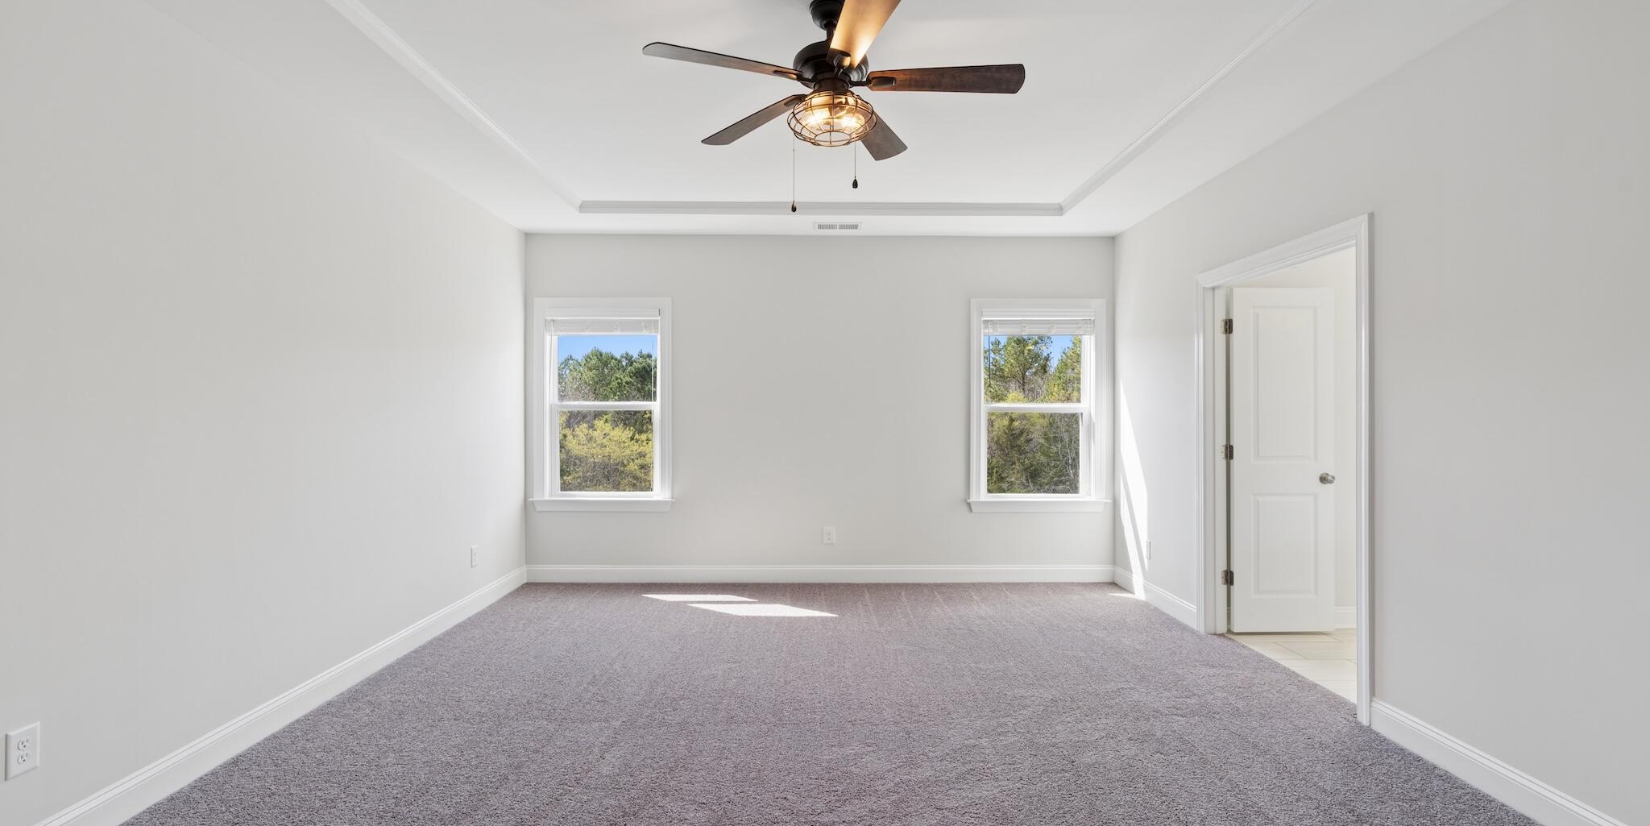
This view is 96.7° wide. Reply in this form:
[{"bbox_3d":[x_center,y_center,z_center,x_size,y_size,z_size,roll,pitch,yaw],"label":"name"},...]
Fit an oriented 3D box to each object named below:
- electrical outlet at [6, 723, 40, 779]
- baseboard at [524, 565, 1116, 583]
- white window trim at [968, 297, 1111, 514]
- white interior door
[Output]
[{"bbox_3d":[-2.228,0.938,2.036,0.010,0.125,0.081,0,0,-1],"label":"electrical outlet"},{"bbox_3d":[-0.029,1.225,5.578,4.497,0.131,0.018,0,0,-1],"label":"baseboard"},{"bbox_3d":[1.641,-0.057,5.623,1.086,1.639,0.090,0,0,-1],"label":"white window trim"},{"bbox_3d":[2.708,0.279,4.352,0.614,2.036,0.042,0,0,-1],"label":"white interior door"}]

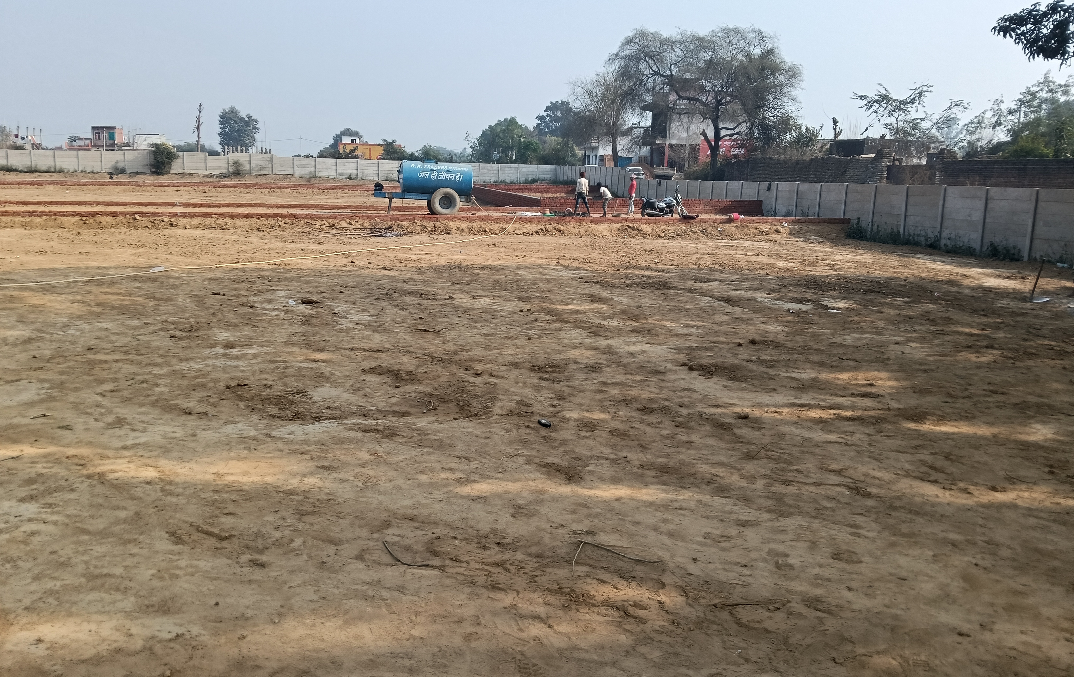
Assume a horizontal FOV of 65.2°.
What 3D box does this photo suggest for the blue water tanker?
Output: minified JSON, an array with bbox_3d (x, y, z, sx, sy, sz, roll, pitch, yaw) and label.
[{"bbox_3d":[-3.901,-5.212,28.900,3.250,1.880,1.650,-1,11,-12],"label":"blue water tanker"}]

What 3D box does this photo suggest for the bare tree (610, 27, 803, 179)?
[{"bbox_3d":[10.951,-14.754,56.093,12.300,11.570,11.200,4,11,10],"label":"bare tree"}]

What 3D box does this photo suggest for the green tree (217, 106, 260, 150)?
[{"bbox_3d":[-37.456,-24.556,105.882,5.200,9.330,5.000,-2,12,-19],"label":"green tree"}]

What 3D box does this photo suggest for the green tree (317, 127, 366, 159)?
[{"bbox_3d":[-23.302,-22.454,100.000,5.501,5.293,5.226,2,11,0],"label":"green tree"}]

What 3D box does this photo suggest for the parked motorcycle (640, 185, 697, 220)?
[{"bbox_3d":[4.645,-4.887,29.900,1.970,1.130,0.720,3,11,5],"label":"parked motorcycle"}]

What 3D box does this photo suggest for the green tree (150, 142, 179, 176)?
[{"bbox_3d":[-31.561,-15.267,71.252,2.500,2.670,2.400,-3,12,-23],"label":"green tree"}]

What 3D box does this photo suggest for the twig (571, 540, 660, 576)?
[{"bbox_3d":[0.343,0.918,3.568,0.385,0.060,0.310,2,11,0],"label":"twig"}]

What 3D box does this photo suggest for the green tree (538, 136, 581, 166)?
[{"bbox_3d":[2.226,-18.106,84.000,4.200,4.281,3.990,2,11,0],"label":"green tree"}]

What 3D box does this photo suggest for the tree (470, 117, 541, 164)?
[{"bbox_3d":[-3.300,-20.024,88.000,7.393,6.211,7.023,2,11,0],"label":"tree"}]

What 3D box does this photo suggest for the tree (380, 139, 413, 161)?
[{"bbox_3d":[-14.071,-18.274,84.000,3.192,3.293,3.033,2,11,0],"label":"tree"}]

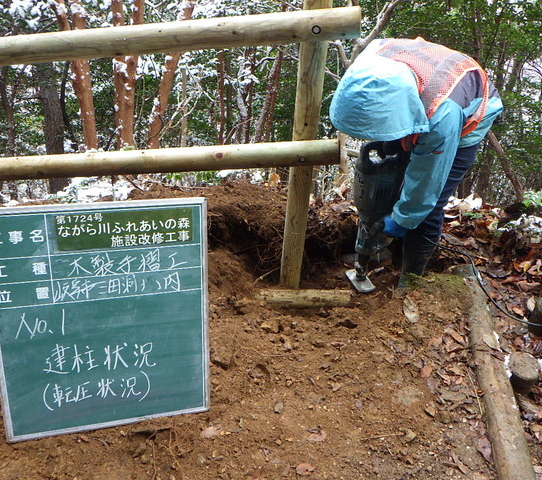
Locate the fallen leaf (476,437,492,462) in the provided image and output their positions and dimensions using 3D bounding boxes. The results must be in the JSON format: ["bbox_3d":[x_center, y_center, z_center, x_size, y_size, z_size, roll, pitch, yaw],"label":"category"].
[{"bbox_3d":[0.571,0.553,1.377,0.043,0.012,0.075,2,35,-3],"label":"fallen leaf"}]

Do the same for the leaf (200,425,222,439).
[{"bbox_3d":[-0.158,0.507,1.374,0.058,0.010,0.029,-10,37,-18],"label":"leaf"}]

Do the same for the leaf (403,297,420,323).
[{"bbox_3d":[0.542,0.259,1.978,0.062,0.015,0.116,-5,50,-8],"label":"leaf"}]

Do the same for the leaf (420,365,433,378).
[{"bbox_3d":[0.485,0.407,1.612,0.034,0.010,0.057,26,41,28],"label":"leaf"}]

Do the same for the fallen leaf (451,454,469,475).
[{"bbox_3d":[0.491,0.575,1.338,0.029,0.012,0.061,-10,38,-19],"label":"fallen leaf"}]

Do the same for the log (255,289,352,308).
[{"bbox_3d":[0.137,0.248,2.180,0.395,0.080,0.080,1,35,-1],"label":"log"}]

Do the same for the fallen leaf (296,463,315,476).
[{"bbox_3d":[0.089,0.575,1.303,0.051,0.010,0.032,1,35,-3],"label":"fallen leaf"}]

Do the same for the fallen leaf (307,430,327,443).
[{"bbox_3d":[0.124,0.521,1.381,0.058,0.010,0.032,-9,37,-17],"label":"fallen leaf"}]

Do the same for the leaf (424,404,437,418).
[{"bbox_3d":[0.456,0.481,1.468,0.041,0.012,0.045,-19,41,-29],"label":"leaf"}]

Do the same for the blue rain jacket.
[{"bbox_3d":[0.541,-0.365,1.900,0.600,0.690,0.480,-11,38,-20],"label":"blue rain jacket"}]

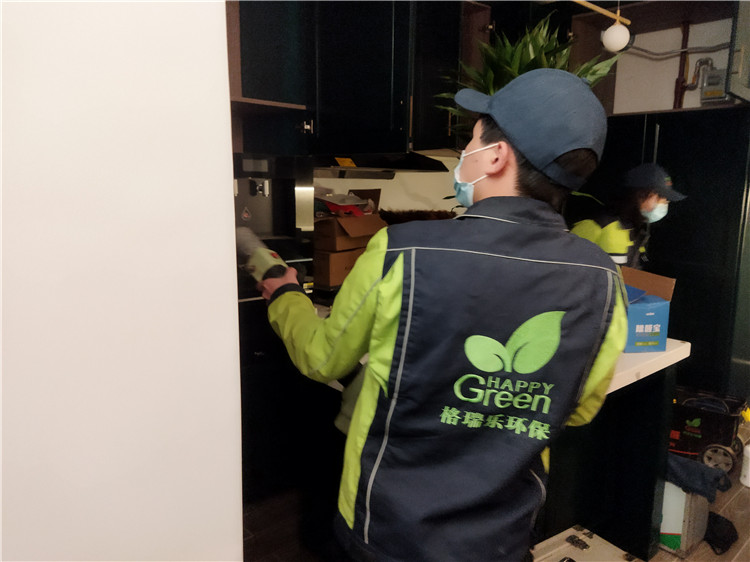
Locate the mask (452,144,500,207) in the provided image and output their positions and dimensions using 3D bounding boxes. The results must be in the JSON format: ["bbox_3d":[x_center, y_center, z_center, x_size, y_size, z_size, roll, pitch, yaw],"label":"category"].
[{"bbox_3d":[0.175,-0.180,1.000,0.110,0.110,0.140,10,12,33],"label":"mask"}]

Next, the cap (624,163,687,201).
[{"bbox_3d":[1.295,-0.459,2.700,0.175,0.155,0.270,-8,22,-44],"label":"cap"}]

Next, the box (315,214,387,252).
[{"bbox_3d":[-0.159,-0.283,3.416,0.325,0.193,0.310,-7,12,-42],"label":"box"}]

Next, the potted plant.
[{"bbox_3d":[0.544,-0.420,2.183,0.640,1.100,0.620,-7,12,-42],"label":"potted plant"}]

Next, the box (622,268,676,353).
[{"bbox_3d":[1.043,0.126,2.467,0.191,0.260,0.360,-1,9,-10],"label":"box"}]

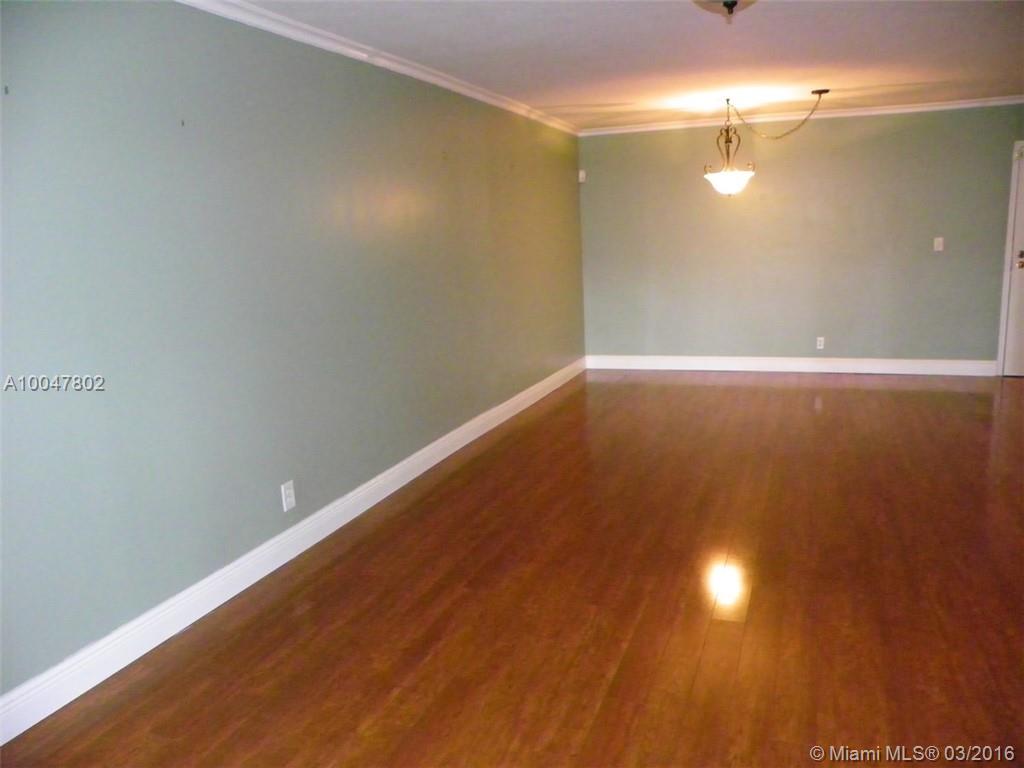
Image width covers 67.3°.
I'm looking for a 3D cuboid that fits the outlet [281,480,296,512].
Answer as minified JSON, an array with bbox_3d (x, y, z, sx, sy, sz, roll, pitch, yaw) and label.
[{"bbox_3d":[-1.009,0.509,3.496,0.010,0.118,0.073,2,12,21],"label":"outlet"}]

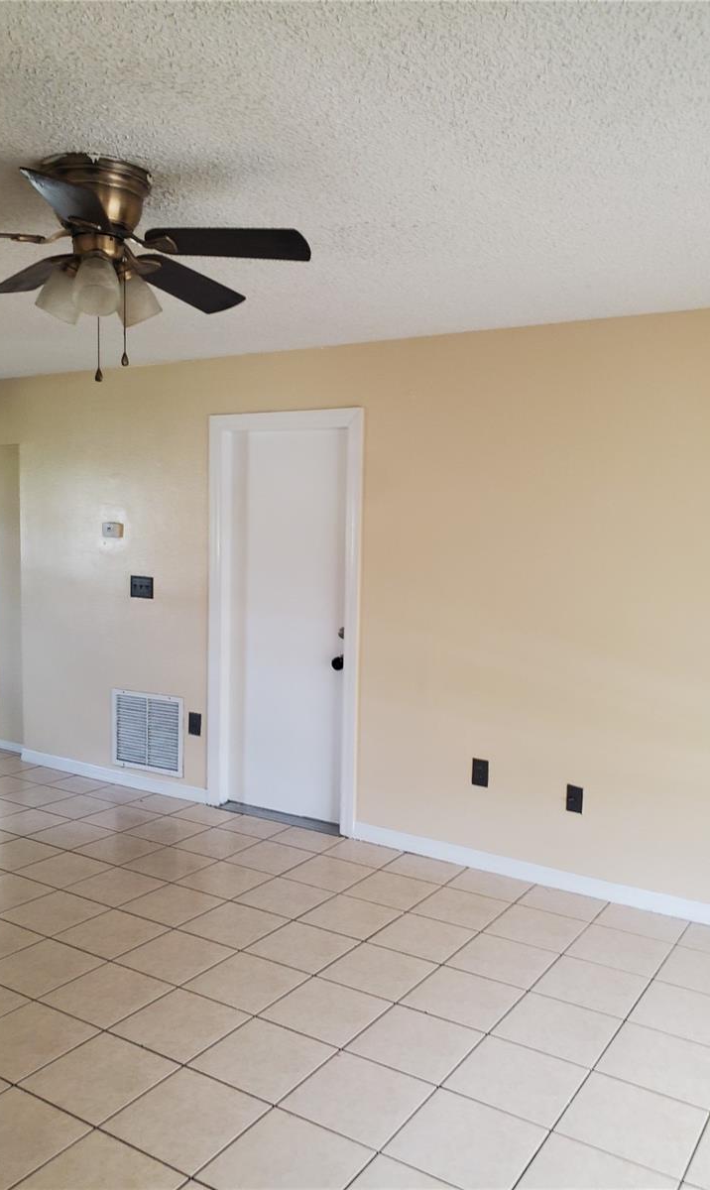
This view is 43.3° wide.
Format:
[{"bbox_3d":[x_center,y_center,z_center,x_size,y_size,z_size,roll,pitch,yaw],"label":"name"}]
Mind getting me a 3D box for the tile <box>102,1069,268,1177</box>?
[{"bbox_3d":[-0.445,1.394,2.377,0.320,0.010,0.320,4,5,31],"label":"tile"}]

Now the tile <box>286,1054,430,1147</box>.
[{"bbox_3d":[0.009,1.369,2.428,0.321,0.010,0.321,3,4,33],"label":"tile"}]

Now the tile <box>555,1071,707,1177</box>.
[{"bbox_3d":[0.733,1.389,2.351,0.321,0.010,0.321,3,4,33],"label":"tile"}]

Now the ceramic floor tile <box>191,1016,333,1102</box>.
[{"bbox_3d":[-0.271,1.384,2.659,0.323,0.010,0.323,4,6,33],"label":"ceramic floor tile"}]

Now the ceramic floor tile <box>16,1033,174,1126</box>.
[{"bbox_3d":[-0.701,1.331,2.468,0.319,0.010,0.319,3,4,32],"label":"ceramic floor tile"}]

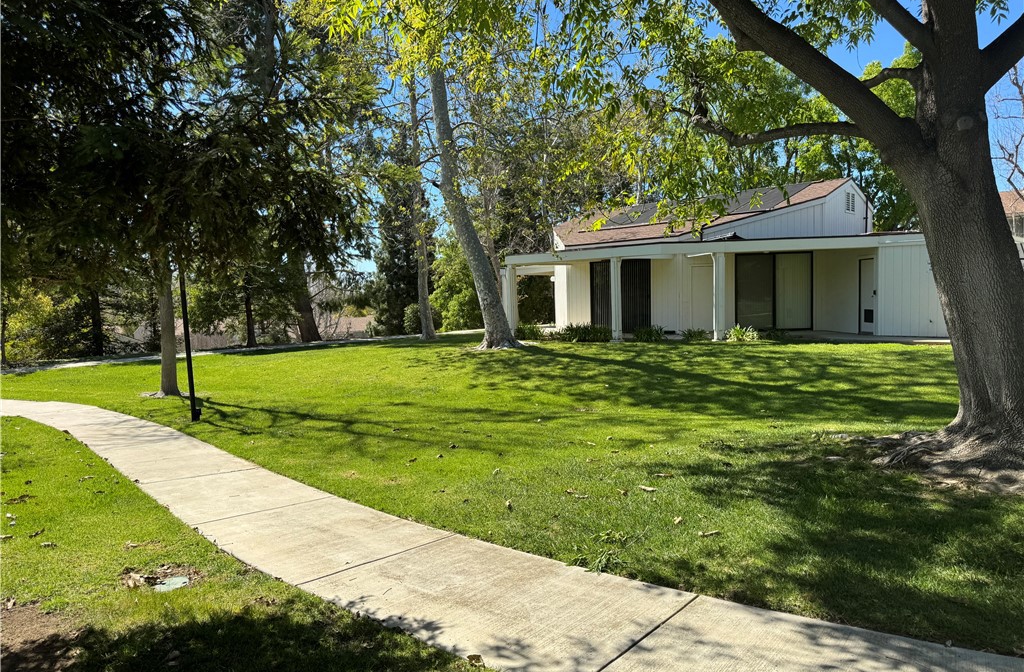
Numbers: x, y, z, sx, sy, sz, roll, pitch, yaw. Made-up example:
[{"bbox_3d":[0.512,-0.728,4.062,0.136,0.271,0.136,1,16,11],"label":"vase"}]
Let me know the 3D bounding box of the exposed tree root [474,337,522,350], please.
[{"bbox_3d":[-0.380,0.211,19.990,1.350,0.320,1.200,-1,4,0],"label":"exposed tree root"}]

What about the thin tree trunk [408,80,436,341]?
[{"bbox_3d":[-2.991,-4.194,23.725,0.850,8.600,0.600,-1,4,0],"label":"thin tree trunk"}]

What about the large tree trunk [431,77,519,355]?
[{"bbox_3d":[-1.071,-3.547,19.754,2.200,7.700,1.200,-1,4,0],"label":"large tree trunk"}]

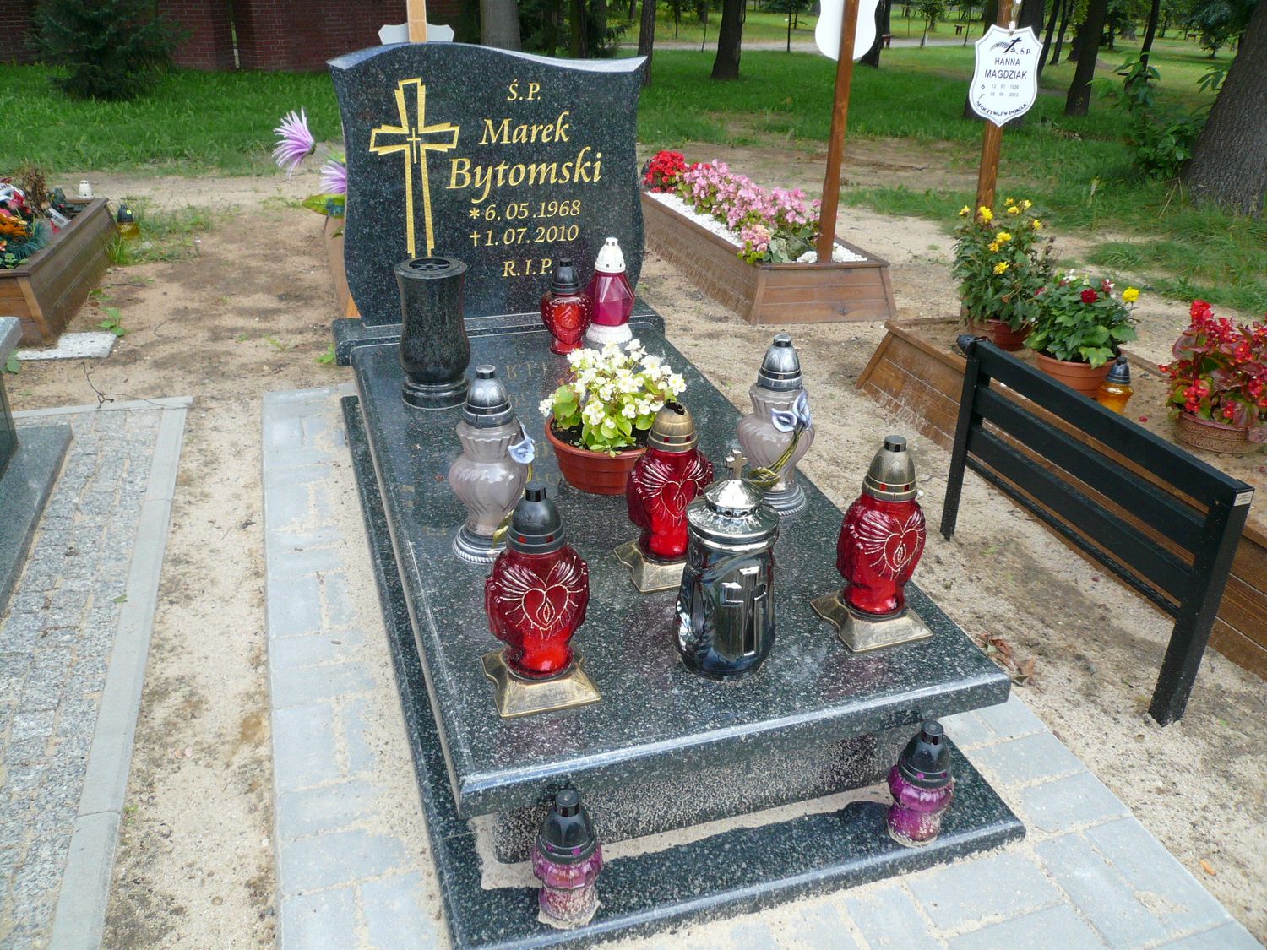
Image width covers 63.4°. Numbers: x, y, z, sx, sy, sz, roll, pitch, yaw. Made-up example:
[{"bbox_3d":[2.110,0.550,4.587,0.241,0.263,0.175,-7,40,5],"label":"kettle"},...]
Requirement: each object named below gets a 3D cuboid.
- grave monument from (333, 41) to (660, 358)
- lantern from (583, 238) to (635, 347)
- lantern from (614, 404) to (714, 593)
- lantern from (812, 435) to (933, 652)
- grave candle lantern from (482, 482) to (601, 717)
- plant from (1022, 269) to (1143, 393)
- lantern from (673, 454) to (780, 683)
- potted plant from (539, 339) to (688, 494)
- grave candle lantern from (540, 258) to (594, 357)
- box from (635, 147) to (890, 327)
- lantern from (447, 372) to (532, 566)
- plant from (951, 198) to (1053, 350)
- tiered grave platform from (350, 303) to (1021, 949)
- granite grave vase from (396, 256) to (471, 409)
[{"bbox_3d":[-0.356,-0.713,2.688,0.890,0.769,0.185,-7,28,-17],"label":"grave monument"},{"bbox_3d":[-0.057,-0.479,2.641,0.130,0.265,0.120,-7,28,-17],"label":"lantern"},{"bbox_3d":[0.064,0.023,1.683,0.146,0.291,0.146,-8,29,-19],"label":"lantern"},{"bbox_3d":[0.383,0.089,1.553,0.146,0.313,0.146,-8,29,-20],"label":"lantern"},{"bbox_3d":[-0.127,0.147,1.382,0.142,0.315,0.138,-7,28,-17],"label":"grave candle lantern"},{"bbox_3d":[1.162,-0.358,2.647,0.300,0.311,0.280,12,28,18],"label":"plant"},{"bbox_3d":[0.143,0.120,1.447,0.147,0.337,0.145,2,27,-1],"label":"lantern"},{"bbox_3d":[-0.040,-0.112,1.984,0.275,0.250,0.265,2,27,-1],"label":"potted plant"},{"bbox_3d":[-0.167,-0.431,2.579,0.137,0.229,0.105,-3,27,-11],"label":"grave candle lantern"},{"bbox_3d":[0.451,-1.053,4.348,0.560,0.320,1.580,-6,28,-15],"label":"box"},{"bbox_3d":[-0.246,-0.023,1.710,0.138,0.327,0.136,2,27,-1],"label":"lantern"},{"bbox_3d":[1.092,-0.580,2.971,0.290,0.409,0.280,11,28,17],"label":"plant"},{"bbox_3d":[-0.102,0.066,2.148,0.860,0.280,1.880,-7,28,-17],"label":"tiered grave platform"},{"bbox_3d":[-0.452,-0.317,2.302,0.160,0.300,0.160,-7,28,-17],"label":"granite grave vase"}]

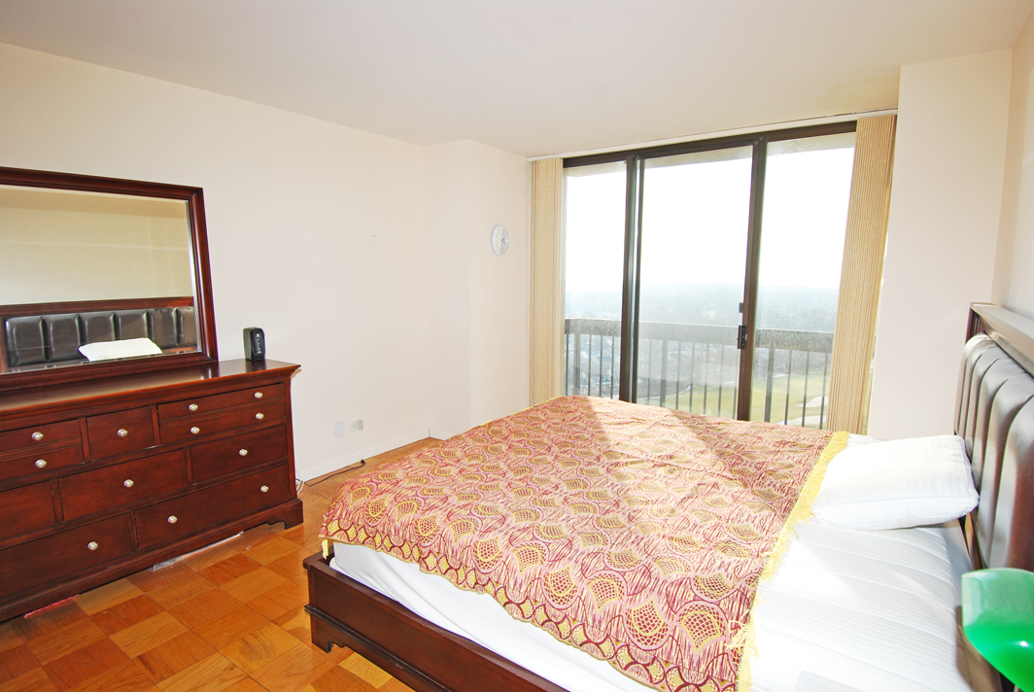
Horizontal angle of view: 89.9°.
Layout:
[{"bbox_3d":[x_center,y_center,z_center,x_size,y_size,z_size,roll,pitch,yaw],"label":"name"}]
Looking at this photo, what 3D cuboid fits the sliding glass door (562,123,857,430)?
[{"bbox_3d":[1.278,-0.337,3.984,2.500,2.420,0.120,6,10,35],"label":"sliding glass door"}]

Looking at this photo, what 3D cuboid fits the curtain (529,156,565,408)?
[{"bbox_3d":[0.278,-0.448,4.618,0.350,2.420,0.110,6,10,35],"label":"curtain"}]

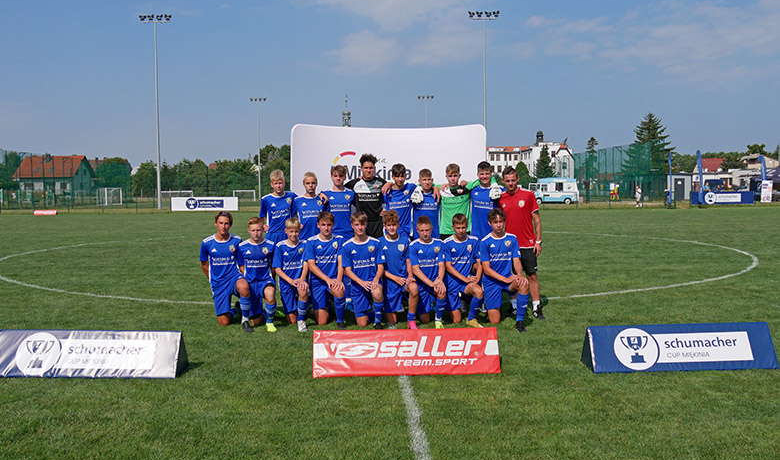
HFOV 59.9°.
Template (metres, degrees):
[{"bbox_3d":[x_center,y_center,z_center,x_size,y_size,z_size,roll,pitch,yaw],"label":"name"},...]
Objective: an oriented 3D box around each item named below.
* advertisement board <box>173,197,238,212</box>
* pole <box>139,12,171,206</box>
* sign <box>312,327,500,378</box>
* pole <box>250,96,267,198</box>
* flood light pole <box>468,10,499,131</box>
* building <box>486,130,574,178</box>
[{"bbox_3d":[-14.067,-1.967,51.466,5.087,1.085,0.060,-1,3,-3],"label":"advertisement board"},{"bbox_3d":[-20.925,-10.556,60.977,2.910,17.448,0.800,-1,3,-2],"label":"pole"},{"bbox_3d":[0.152,1.050,5.942,1.600,0.360,0.400,-1,3,-3],"label":"sign"},{"bbox_3d":[-22.896,-14.158,118.864,2.880,17.903,0.800,-1,3,-2],"label":"pole"},{"bbox_3d":[8.541,-10.996,61.767,2.828,17.737,0.800,-1,3,-2],"label":"flood light pole"},{"bbox_3d":[41.163,-20.665,207.166,27.000,19.485,20.000,0,3,0],"label":"building"}]

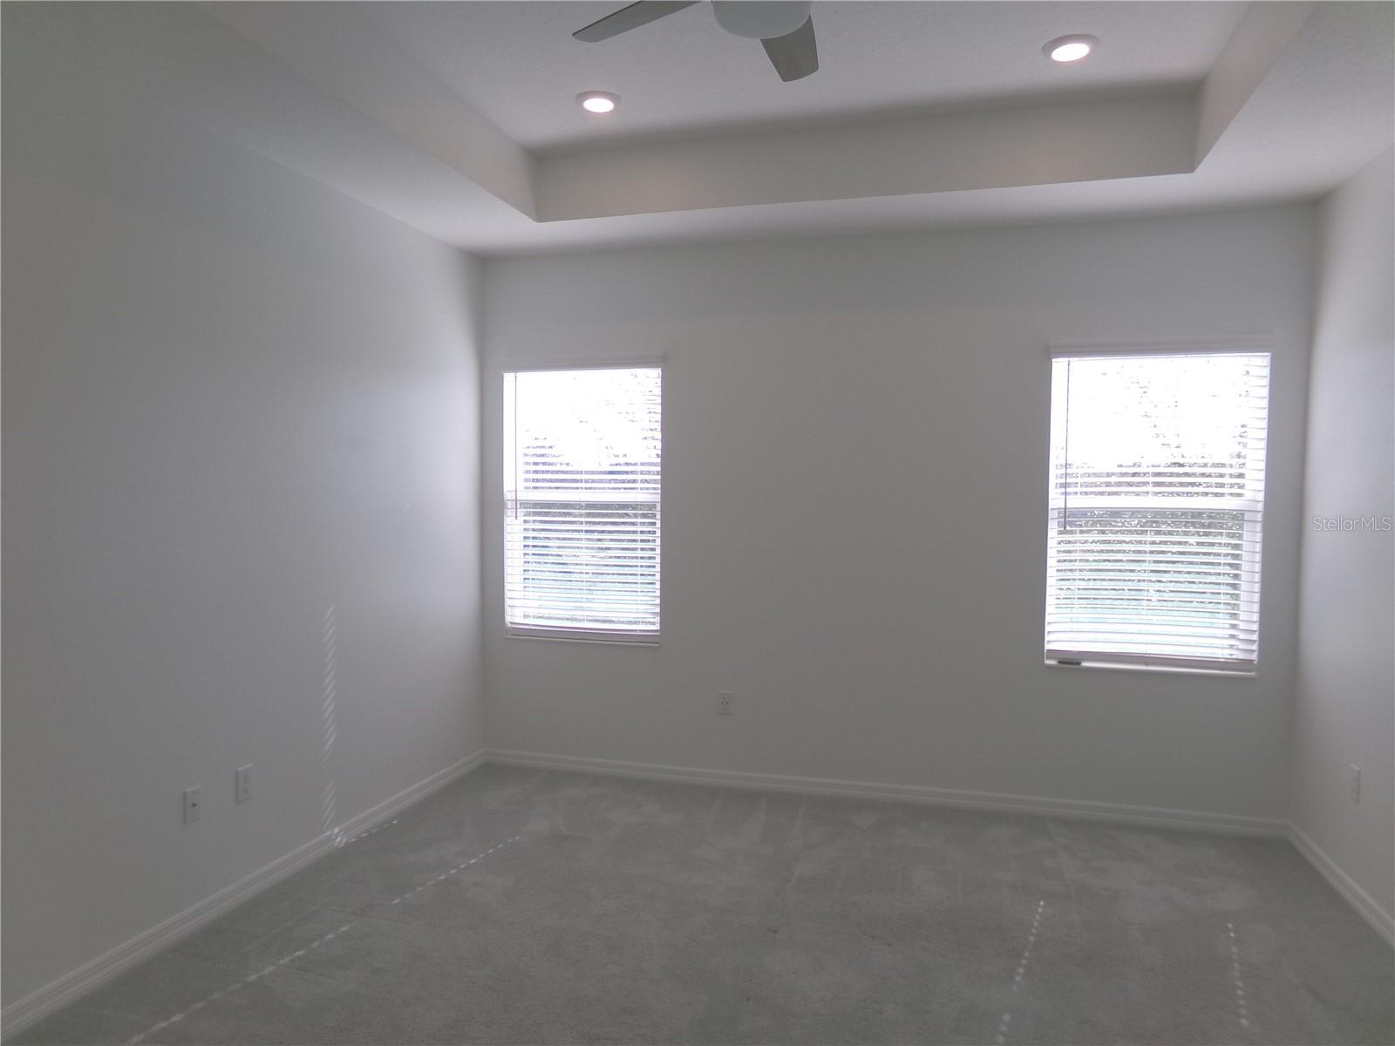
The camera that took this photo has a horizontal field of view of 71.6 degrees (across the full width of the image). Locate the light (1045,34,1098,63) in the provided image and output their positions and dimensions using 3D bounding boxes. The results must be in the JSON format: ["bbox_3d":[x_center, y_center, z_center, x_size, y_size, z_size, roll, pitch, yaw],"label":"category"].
[{"bbox_3d":[1.325,-1.682,3.434,0.188,0.025,0.188,1,2,15],"label":"light"}]

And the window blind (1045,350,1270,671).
[{"bbox_3d":[2.138,-0.063,4.537,0.930,1.482,0.060,1,2,15],"label":"window blind"}]

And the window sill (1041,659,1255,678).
[{"bbox_3d":[2.128,0.686,4.581,0.924,0.029,0.100,1,2,15],"label":"window sill"}]

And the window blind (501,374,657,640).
[{"bbox_3d":[-0.636,-0.114,5.297,0.927,1.482,0.060,1,2,15],"label":"window blind"}]

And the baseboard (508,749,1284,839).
[{"bbox_3d":[0.742,1.368,4.940,4.079,0.087,0.018,1,2,15],"label":"baseboard"}]

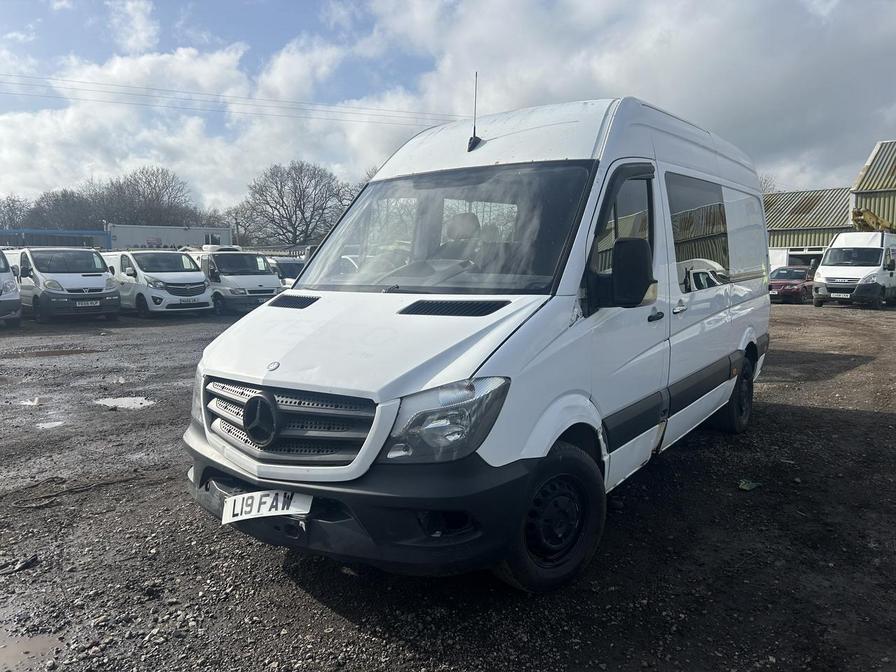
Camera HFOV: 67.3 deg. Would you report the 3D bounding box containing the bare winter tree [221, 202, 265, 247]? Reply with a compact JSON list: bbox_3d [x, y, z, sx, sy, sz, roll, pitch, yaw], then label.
[{"bbox_3d":[-15.672,-7.224,51.509,3.600,6.190,3.600,-2,7,-17],"label":"bare winter tree"}]

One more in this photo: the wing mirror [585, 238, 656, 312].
[{"bbox_3d":[0.858,-0.298,3.295,0.280,0.360,0.220,4,8,36],"label":"wing mirror"}]

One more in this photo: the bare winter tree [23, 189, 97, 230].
[{"bbox_3d":[-32.559,-8.448,56.396,6.300,7.680,6.000,-4,7,-30],"label":"bare winter tree"}]

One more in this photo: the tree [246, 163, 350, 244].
[{"bbox_3d":[-11.464,-8.711,51.346,8.600,9.150,8.200,-2,7,-12],"label":"tree"}]

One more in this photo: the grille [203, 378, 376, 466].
[{"bbox_3d":[-0.773,0.362,2.955,1.130,0.340,0.190,4,8,36],"label":"grille"}]

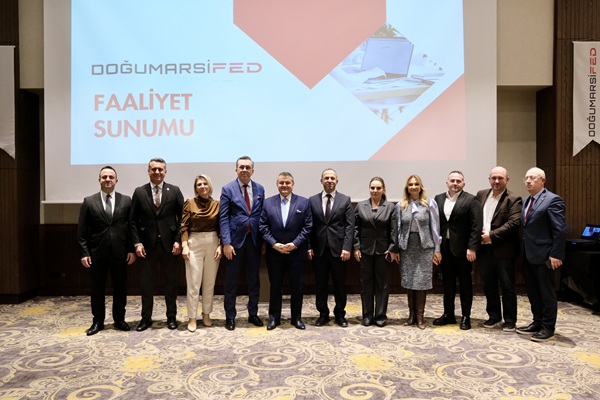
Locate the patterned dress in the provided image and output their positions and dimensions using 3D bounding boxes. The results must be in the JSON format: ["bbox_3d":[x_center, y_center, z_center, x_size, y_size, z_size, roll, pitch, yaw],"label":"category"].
[{"bbox_3d":[1.325,0.509,5.402,0.478,1.008,0.300,0,1,13],"label":"patterned dress"}]

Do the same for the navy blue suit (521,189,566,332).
[{"bbox_3d":[2.520,0.627,4.994,0.330,1.492,0.470,-1,1,-40],"label":"navy blue suit"}]

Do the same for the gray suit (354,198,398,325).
[{"bbox_3d":[0.866,0.698,5.474,0.492,1.431,0.300,0,1,10],"label":"gray suit"}]

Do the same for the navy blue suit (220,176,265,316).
[{"bbox_3d":[-0.658,0.543,5.391,0.512,1.565,0.330,-1,1,-14],"label":"navy blue suit"}]

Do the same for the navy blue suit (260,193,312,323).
[{"bbox_3d":[-0.154,0.645,5.405,0.581,1.458,0.360,0,1,-1],"label":"navy blue suit"}]

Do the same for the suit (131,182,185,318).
[{"bbox_3d":[-1.590,0.574,5.365,0.575,1.535,0.330,0,1,-13],"label":"suit"}]

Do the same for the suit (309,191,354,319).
[{"bbox_3d":[0.355,0.620,5.480,0.521,1.455,0.310,0,1,5],"label":"suit"}]

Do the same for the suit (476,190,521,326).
[{"bbox_3d":[2.204,0.625,5.331,0.560,1.504,0.360,1,1,38],"label":"suit"}]

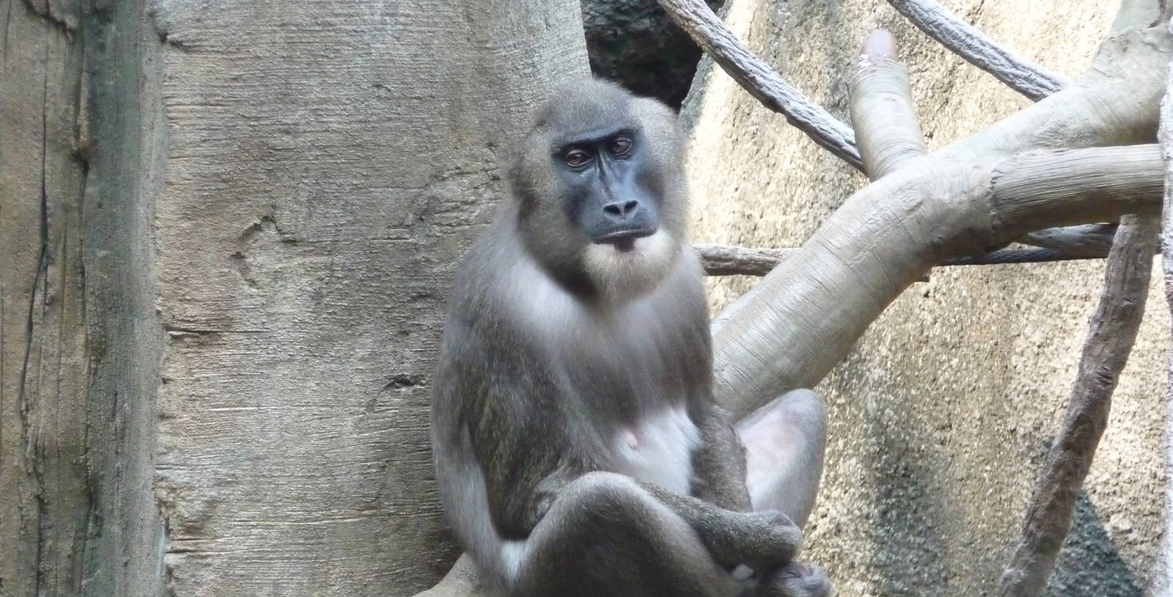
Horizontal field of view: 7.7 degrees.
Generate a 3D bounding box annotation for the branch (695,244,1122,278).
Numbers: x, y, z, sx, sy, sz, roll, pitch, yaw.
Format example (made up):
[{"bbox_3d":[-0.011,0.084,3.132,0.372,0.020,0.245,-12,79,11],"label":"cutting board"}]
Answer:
[{"bbox_3d":[0.307,-0.037,8.350,0.420,0.032,0.036,-1,0,0],"label":"branch"}]

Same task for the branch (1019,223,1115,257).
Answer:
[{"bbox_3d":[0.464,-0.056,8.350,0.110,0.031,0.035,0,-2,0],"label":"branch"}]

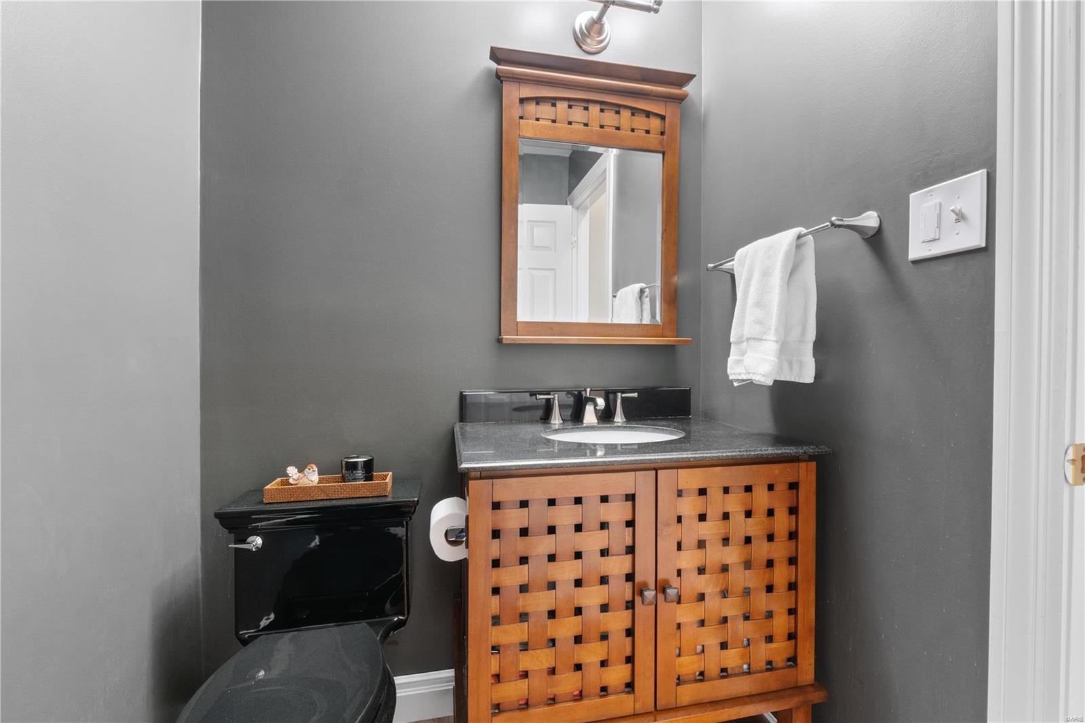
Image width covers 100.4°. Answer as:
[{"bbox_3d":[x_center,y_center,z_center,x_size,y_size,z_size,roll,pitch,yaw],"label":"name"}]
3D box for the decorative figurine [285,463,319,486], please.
[{"bbox_3d":[-0.623,0.305,1.175,0.080,0.078,0.052,0,1,28],"label":"decorative figurine"}]

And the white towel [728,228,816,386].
[{"bbox_3d":[0.538,-0.115,1.083,0.065,0.345,0.246,0,1,-12],"label":"white towel"}]

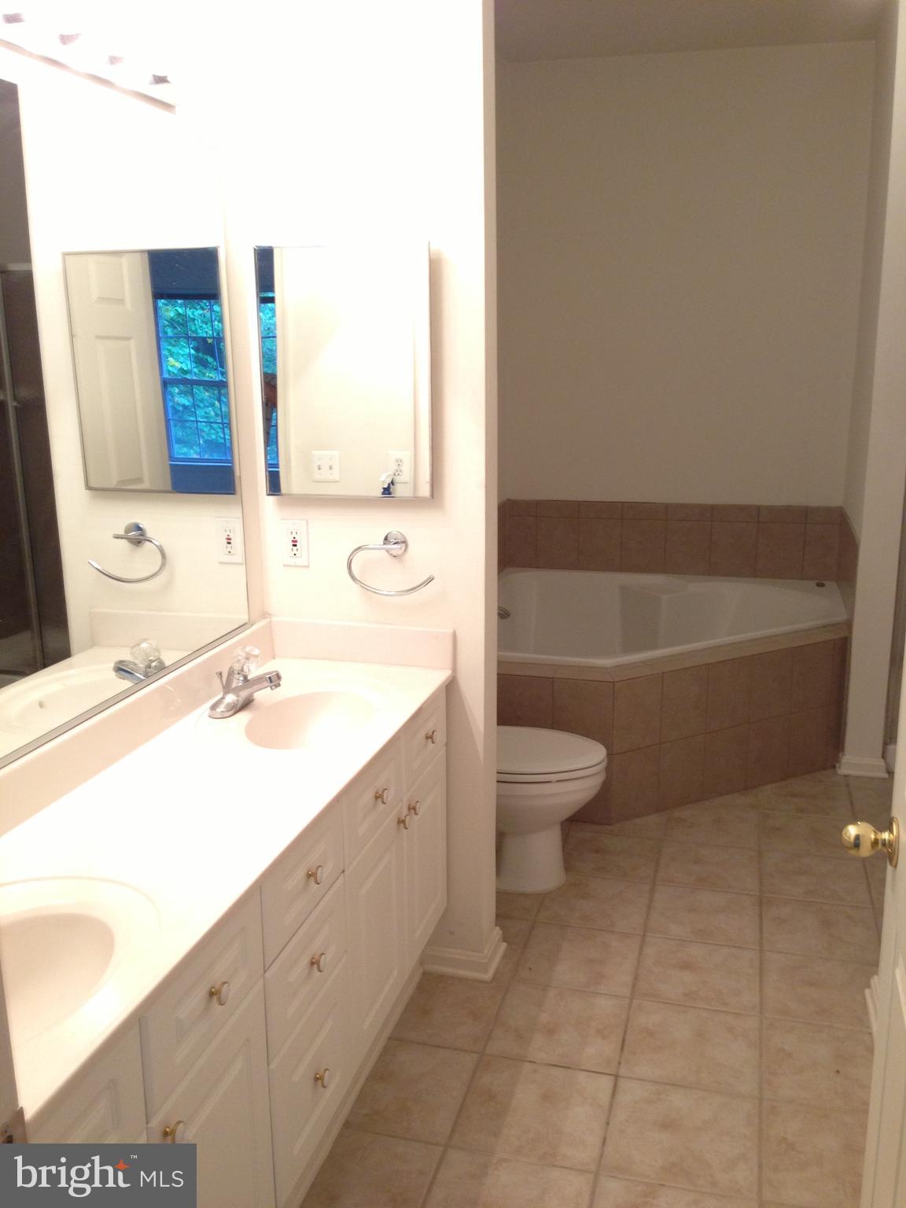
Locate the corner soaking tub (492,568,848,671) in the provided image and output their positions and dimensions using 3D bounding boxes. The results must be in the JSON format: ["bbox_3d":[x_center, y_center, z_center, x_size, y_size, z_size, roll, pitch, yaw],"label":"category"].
[{"bbox_3d":[0.788,0.268,4.557,1.432,0.480,1.469,3,13,15],"label":"corner soaking tub"}]

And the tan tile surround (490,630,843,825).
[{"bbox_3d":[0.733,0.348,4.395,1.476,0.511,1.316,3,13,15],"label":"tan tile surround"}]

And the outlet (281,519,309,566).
[{"bbox_3d":[-0.389,-0.148,2.829,0.071,0.115,0.010,3,13,15],"label":"outlet"}]

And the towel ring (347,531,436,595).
[{"bbox_3d":[-0.144,-0.095,2.751,0.217,0.152,0.055,3,13,15],"label":"towel ring"}]

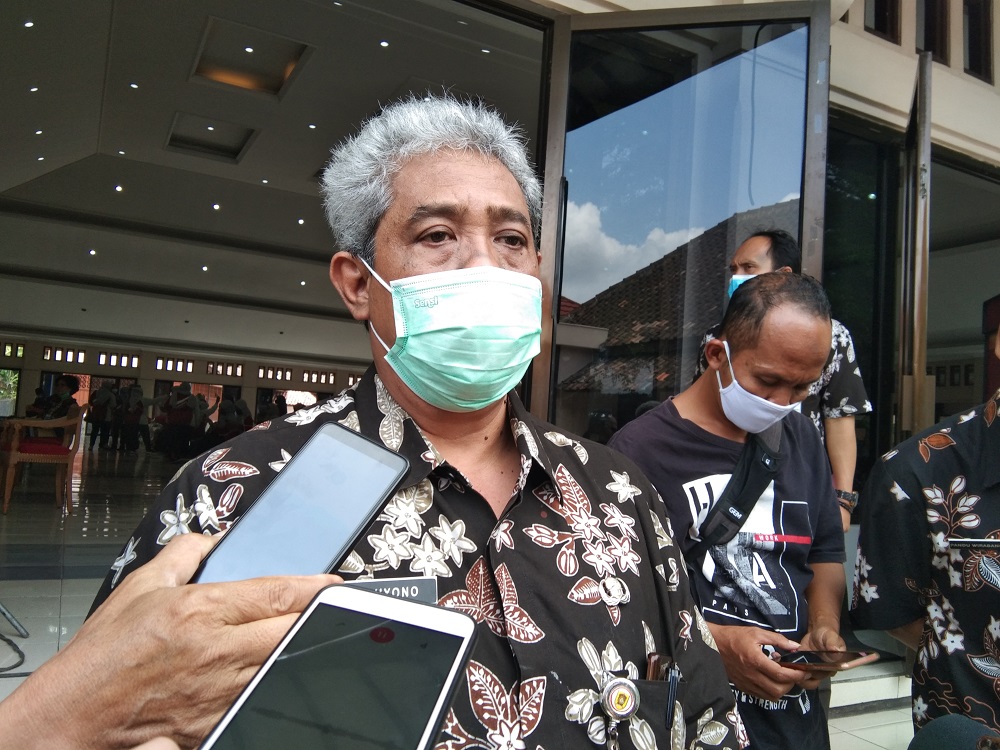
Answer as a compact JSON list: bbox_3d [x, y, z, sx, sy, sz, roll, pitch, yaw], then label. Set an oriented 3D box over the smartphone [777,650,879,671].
[{"bbox_3d":[0.480,0.425,1.332,0.074,0.009,0.152,-6,-12,-31],"label":"smartphone"}]

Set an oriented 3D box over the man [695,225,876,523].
[{"bbox_3d":[0.790,0.374,2.660,0.520,1.640,0.320,0,-5,37],"label":"man"}]

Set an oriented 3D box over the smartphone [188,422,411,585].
[{"bbox_3d":[-0.136,0.104,0.619,0.075,0.160,0.011,26,-35,15],"label":"smartphone"}]

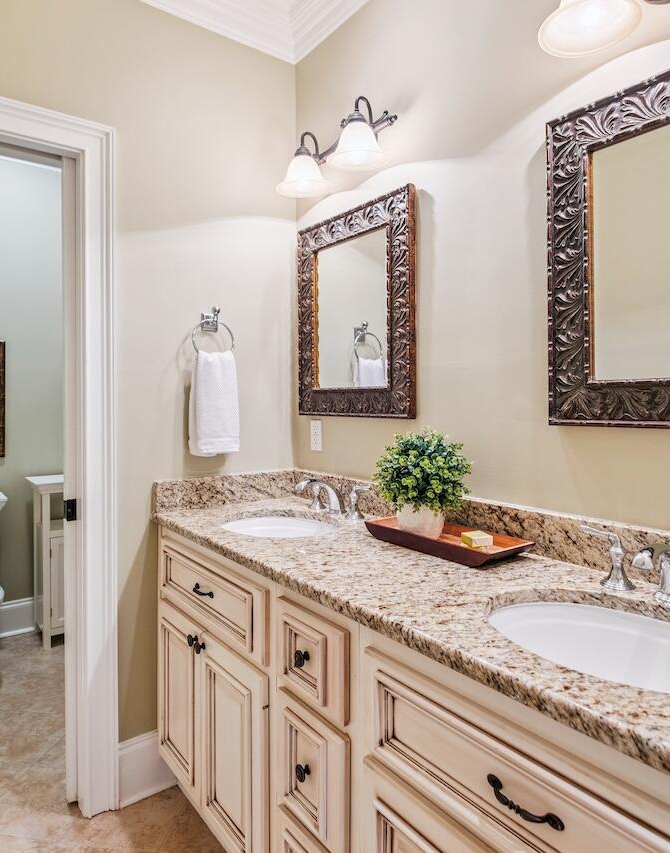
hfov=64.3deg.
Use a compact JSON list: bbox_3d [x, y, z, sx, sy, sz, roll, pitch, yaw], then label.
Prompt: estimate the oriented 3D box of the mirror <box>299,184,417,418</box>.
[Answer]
[{"bbox_3d":[0.046,-0.363,1.749,0.035,0.662,0.575,-1,2,-37],"label":"mirror"}]

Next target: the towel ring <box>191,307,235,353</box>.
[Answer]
[{"bbox_3d":[-0.415,-0.300,1.795,0.152,0.204,0.068,-1,2,-37],"label":"towel ring"}]

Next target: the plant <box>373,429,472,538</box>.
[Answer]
[{"bbox_3d":[0.214,0.142,1.349,0.240,0.278,0.240,0,1,0],"label":"plant"}]

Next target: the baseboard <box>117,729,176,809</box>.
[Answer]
[{"bbox_3d":[-0.596,1.096,1.732,0.197,0.200,0.018,-1,2,-37],"label":"baseboard"}]

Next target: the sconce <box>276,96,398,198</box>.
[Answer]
[{"bbox_3d":[-0.017,-0.885,1.676,0.215,0.210,0.510,-1,2,-37],"label":"sconce"}]

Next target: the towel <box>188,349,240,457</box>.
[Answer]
[{"bbox_3d":[-0.399,-0.078,1.787,0.160,0.344,0.060,-1,2,-37],"label":"towel"}]

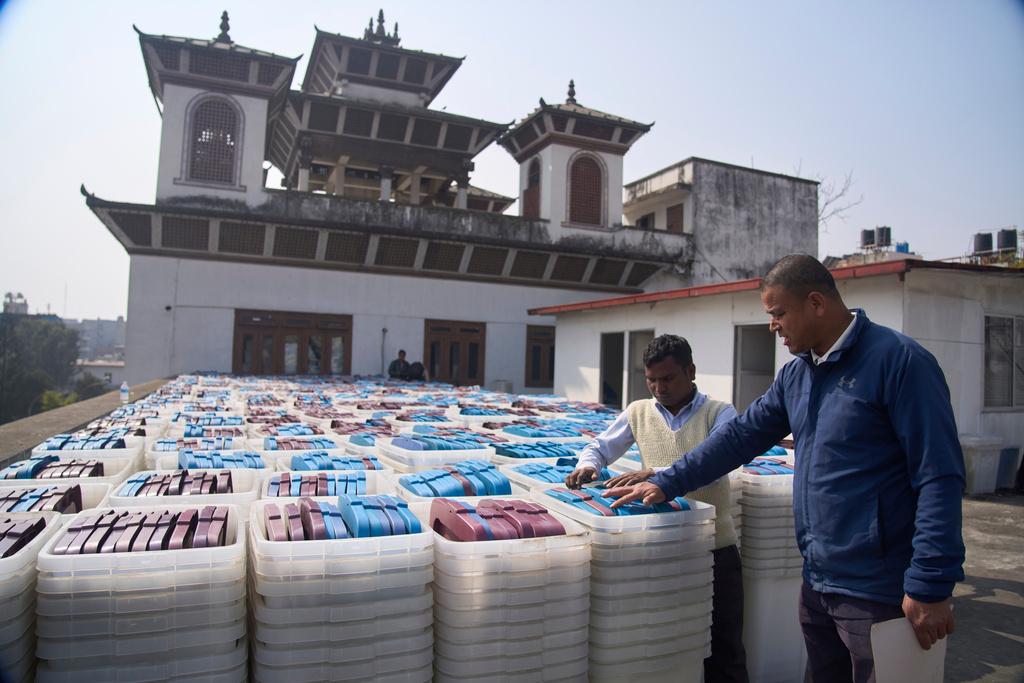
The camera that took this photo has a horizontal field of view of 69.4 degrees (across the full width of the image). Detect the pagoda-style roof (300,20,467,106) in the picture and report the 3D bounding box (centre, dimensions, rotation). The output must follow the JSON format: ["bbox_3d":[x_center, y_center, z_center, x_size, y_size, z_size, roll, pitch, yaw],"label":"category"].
[{"bbox_3d":[-4.445,-8.925,24.372,4.500,2.299,4.500,3,-3,-22],"label":"pagoda-style roof"}]

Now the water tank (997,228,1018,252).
[{"bbox_3d":[30.148,-6.145,45.000,0.950,1.320,0.950,3,-3,-22],"label":"water tank"}]

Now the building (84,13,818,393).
[{"bbox_3d":[-1.822,-4.197,25.220,20.289,13.363,13.304,3,-3,-22],"label":"building"}]

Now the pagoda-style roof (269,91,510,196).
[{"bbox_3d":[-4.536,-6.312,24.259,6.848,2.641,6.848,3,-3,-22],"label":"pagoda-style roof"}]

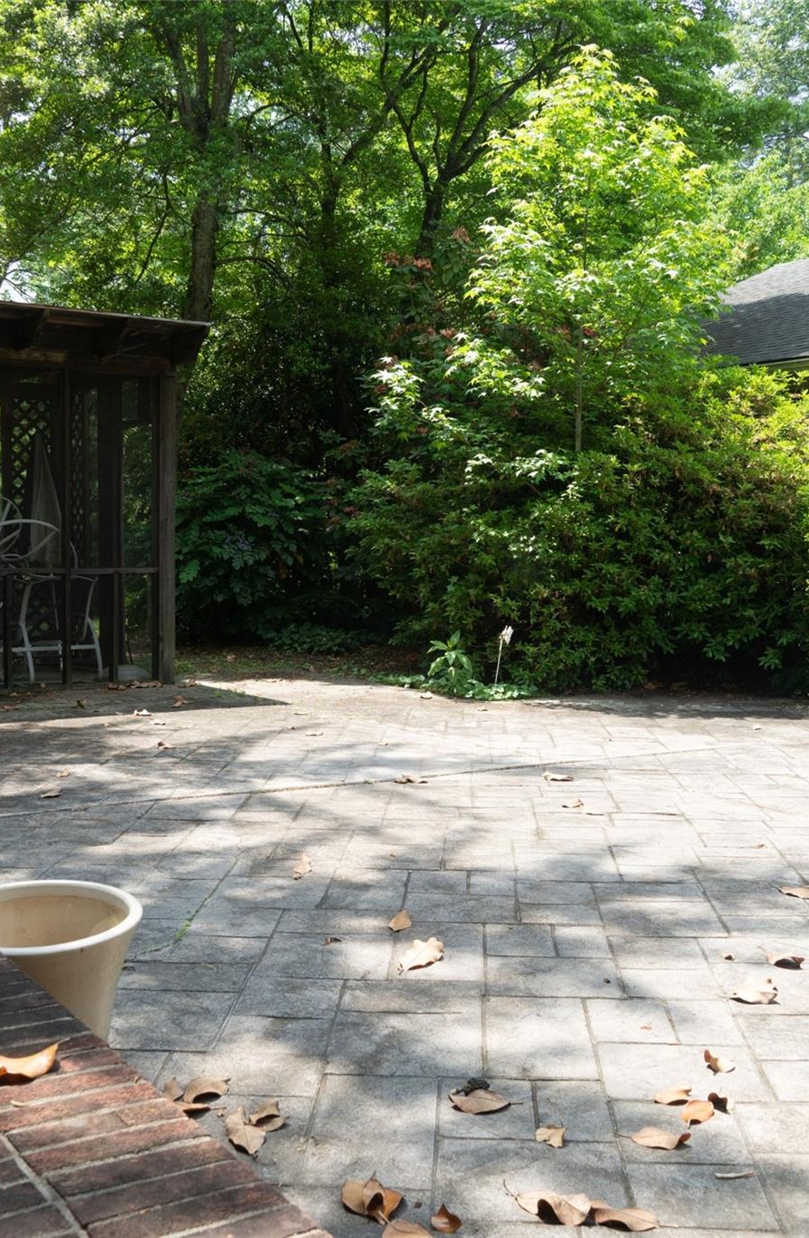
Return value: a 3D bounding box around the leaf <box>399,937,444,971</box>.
[{"bbox_3d":[0.047,0.894,3.722,0.099,0.035,0.169,3,5,30],"label":"leaf"}]

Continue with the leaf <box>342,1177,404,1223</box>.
[{"bbox_3d":[-0.056,1.048,2.516,0.118,0.045,0.085,0,5,-5],"label":"leaf"}]

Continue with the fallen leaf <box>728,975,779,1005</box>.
[{"bbox_3d":[0.867,0.918,3.454,0.146,0.030,0.097,-3,6,-40],"label":"fallen leaf"}]

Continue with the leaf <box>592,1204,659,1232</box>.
[{"bbox_3d":[0.369,0.999,2.326,0.115,0.035,0.049,1,4,12],"label":"leaf"}]

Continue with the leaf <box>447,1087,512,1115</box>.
[{"bbox_3d":[0.159,1.018,2.942,0.136,0.026,0.078,1,5,12],"label":"leaf"}]

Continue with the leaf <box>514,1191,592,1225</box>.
[{"bbox_3d":[0.266,1.053,2.491,0.142,0.040,0.060,1,5,6],"label":"leaf"}]

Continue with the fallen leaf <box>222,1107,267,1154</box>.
[{"bbox_3d":[-0.306,0.973,2.654,0.072,0.035,0.140,-2,5,-25],"label":"fallen leaf"}]

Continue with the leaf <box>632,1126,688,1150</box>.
[{"bbox_3d":[0.508,1.033,2.772,0.114,0.027,0.050,1,5,10],"label":"leaf"}]

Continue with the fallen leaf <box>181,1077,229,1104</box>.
[{"bbox_3d":[-0.404,0.955,2.819,0.100,0.045,0.053,0,4,-5],"label":"fallen leaf"}]

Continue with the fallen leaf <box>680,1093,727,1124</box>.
[{"bbox_3d":[0.624,1.018,2.898,0.100,0.034,0.072,-1,5,-10],"label":"fallen leaf"}]

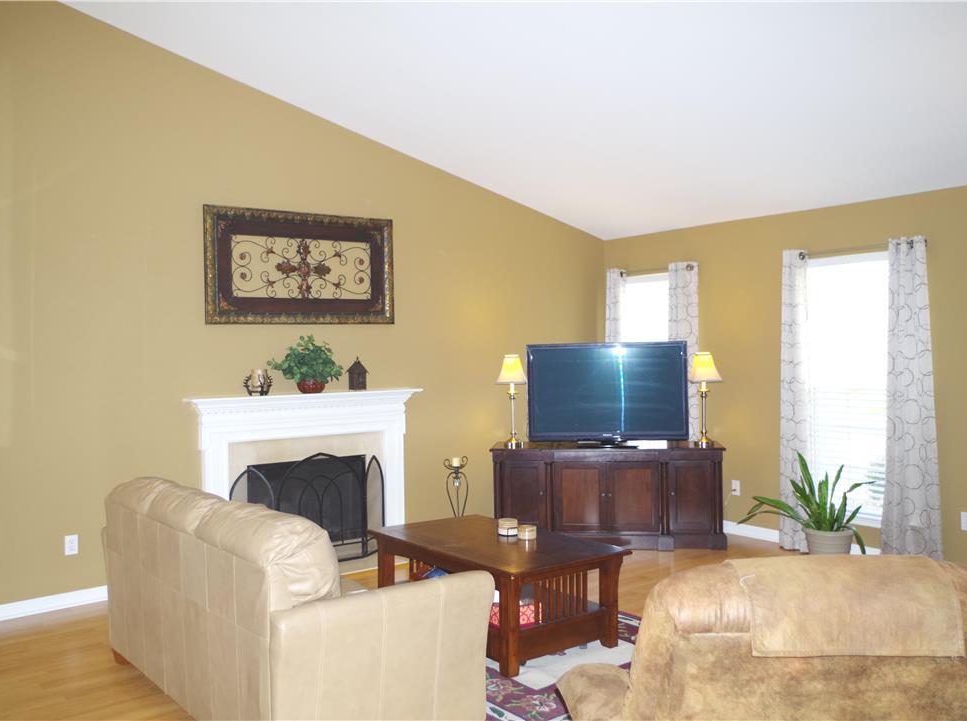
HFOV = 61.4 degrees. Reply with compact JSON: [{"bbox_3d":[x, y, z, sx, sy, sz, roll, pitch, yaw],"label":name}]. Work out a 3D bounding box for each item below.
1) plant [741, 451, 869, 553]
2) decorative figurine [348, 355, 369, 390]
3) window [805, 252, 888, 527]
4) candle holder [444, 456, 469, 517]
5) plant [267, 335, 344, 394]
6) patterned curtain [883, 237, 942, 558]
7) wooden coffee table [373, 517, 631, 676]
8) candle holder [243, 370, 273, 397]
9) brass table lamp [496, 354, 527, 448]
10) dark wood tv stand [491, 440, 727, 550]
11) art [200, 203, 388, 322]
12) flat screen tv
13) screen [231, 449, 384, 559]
[{"bbox_3d":[2.152,0.983,5.434,0.860,0.770,0.680,0,1,22],"label":"plant"},{"bbox_3d":[-0.896,0.093,5.821,0.125,0.245,0.120,-2,2,-37],"label":"decorative figurine"},{"bbox_3d":[2.532,0.205,5.642,0.110,1.850,0.690,-1,1,-38],"label":"window"},{"bbox_3d":[-0.201,1.055,6.170,0.200,0.657,0.200,-1,1,0],"label":"candle holder"},{"bbox_3d":[-1.206,0.025,5.524,0.490,0.410,0.360,-2,2,-37],"label":"plant"},{"bbox_3d":[2.728,0.290,5.199,0.110,2.130,0.375,-1,1,-38],"label":"patterned curtain"},{"bbox_3d":[0.041,1.165,4.253,0.740,0.485,1.230,-1,1,-38],"label":"wooden coffee table"},{"bbox_3d":[-1.485,0.150,5.379,0.180,0.175,0.170,-2,2,-37],"label":"candle holder"},{"bbox_3d":[0.210,0.299,6.112,0.225,0.700,0.225,-1,1,7],"label":"brass table lamp"},{"bbox_3d":[0.924,1.009,6.148,1.698,0.730,0.493,-1,1,6],"label":"dark wood tv stand"},{"bbox_3d":[-1.230,-0.637,5.656,1.395,0.765,0.050,-2,2,-37],"label":"art"},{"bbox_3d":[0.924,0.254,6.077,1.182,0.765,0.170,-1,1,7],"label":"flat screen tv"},{"bbox_3d":[-1.139,1.017,5.623,1.170,0.780,0.170,-2,2,-37],"label":"screen"}]

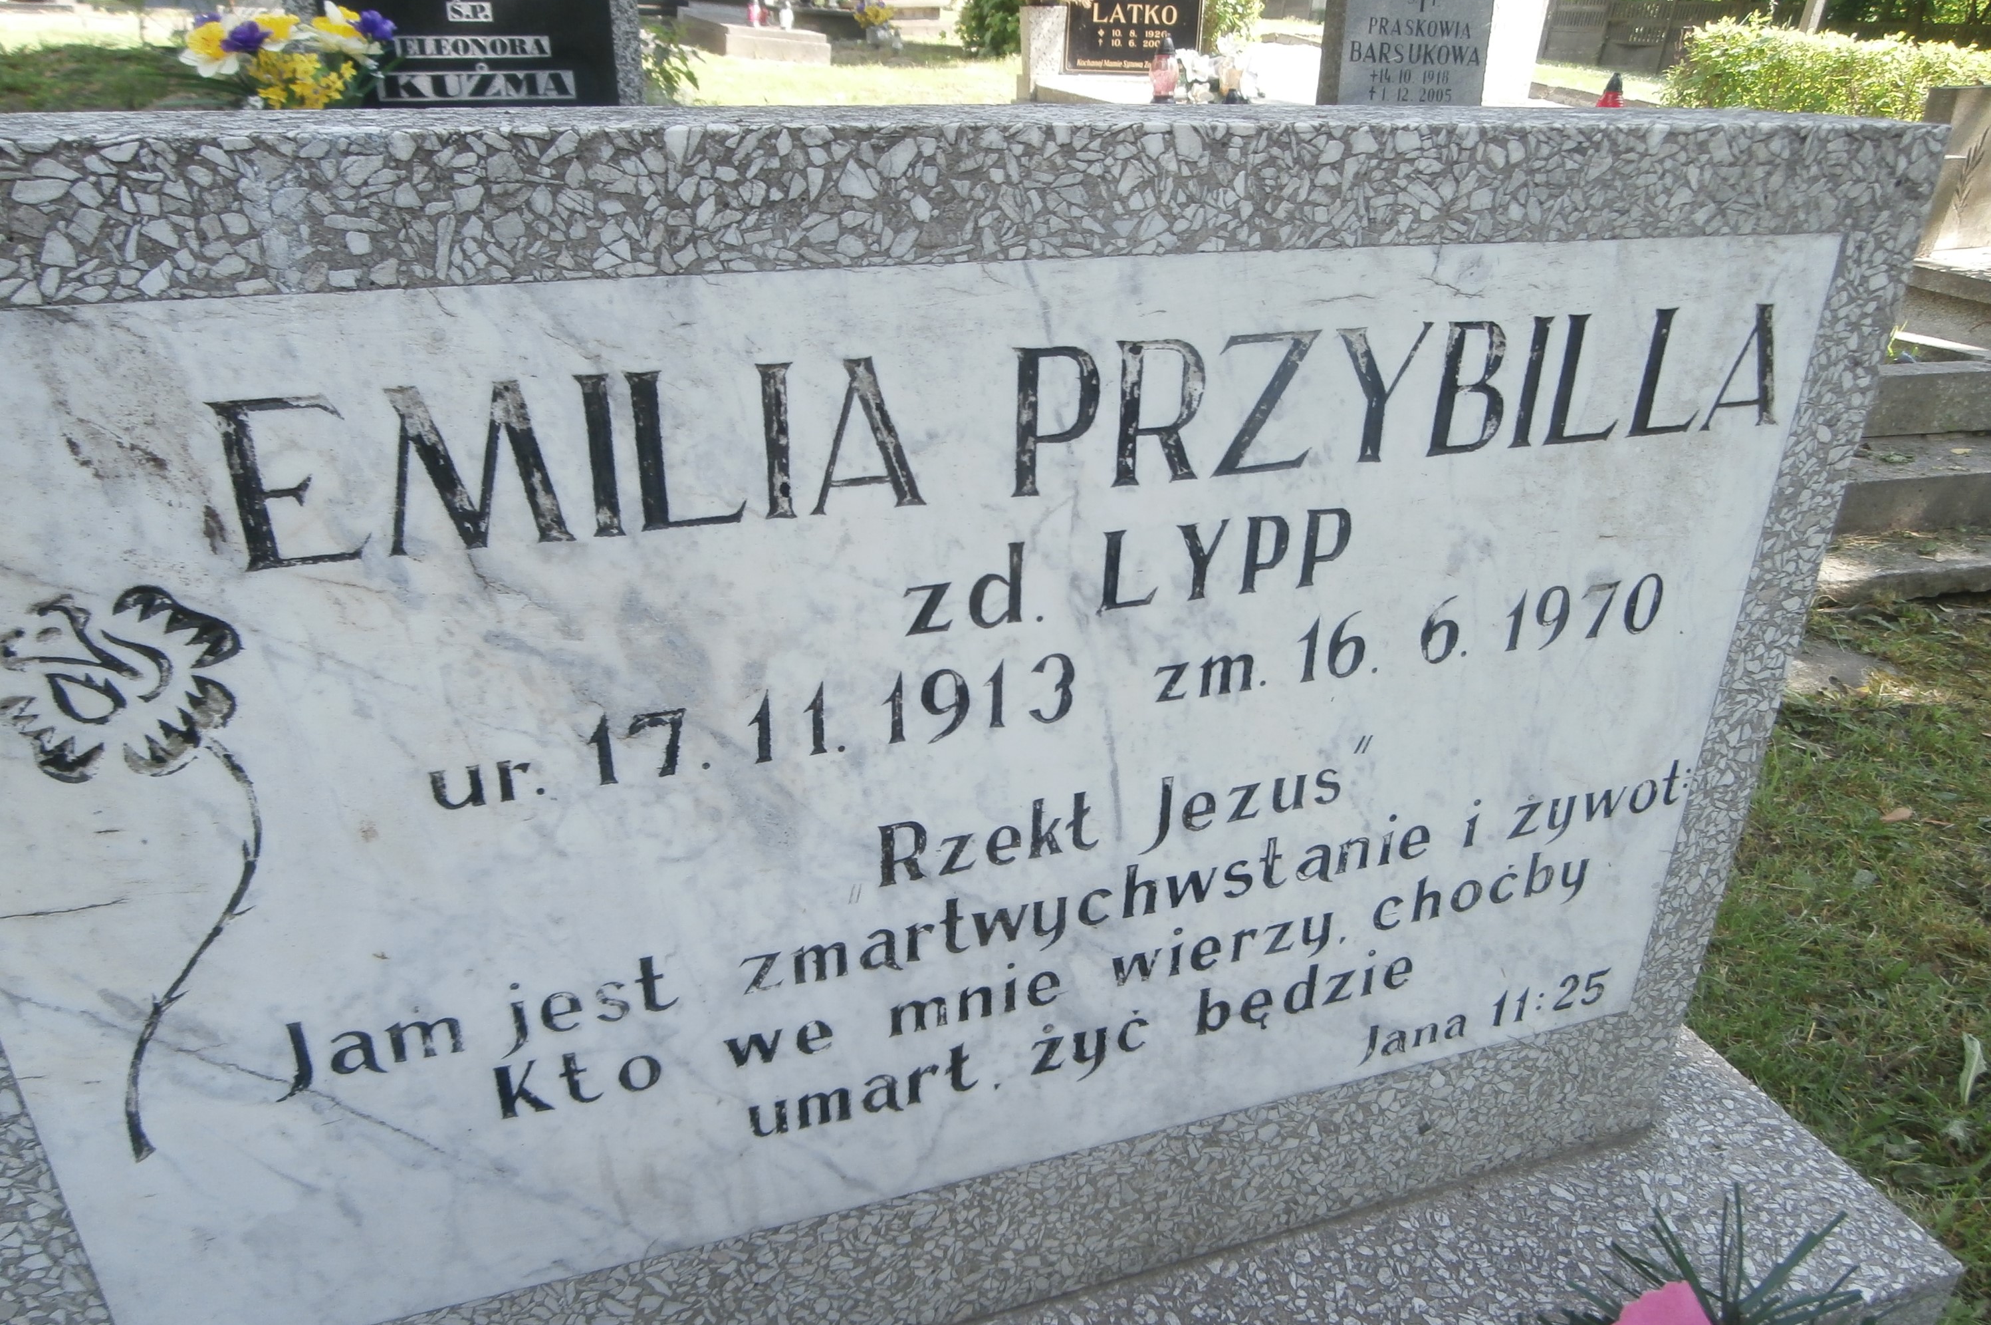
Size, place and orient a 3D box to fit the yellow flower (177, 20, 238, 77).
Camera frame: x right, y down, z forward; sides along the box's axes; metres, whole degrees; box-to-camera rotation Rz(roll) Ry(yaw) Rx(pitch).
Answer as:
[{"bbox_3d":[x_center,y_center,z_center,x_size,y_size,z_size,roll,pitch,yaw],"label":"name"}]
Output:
[{"bbox_3d":[-1.340,-1.046,2.350,0.090,0.087,0.075,-10,30,-22],"label":"yellow flower"}]

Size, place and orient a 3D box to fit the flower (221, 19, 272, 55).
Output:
[{"bbox_3d":[-1.276,-1.065,2.350,0.076,0.056,0.070,-10,30,-22],"label":"flower"}]

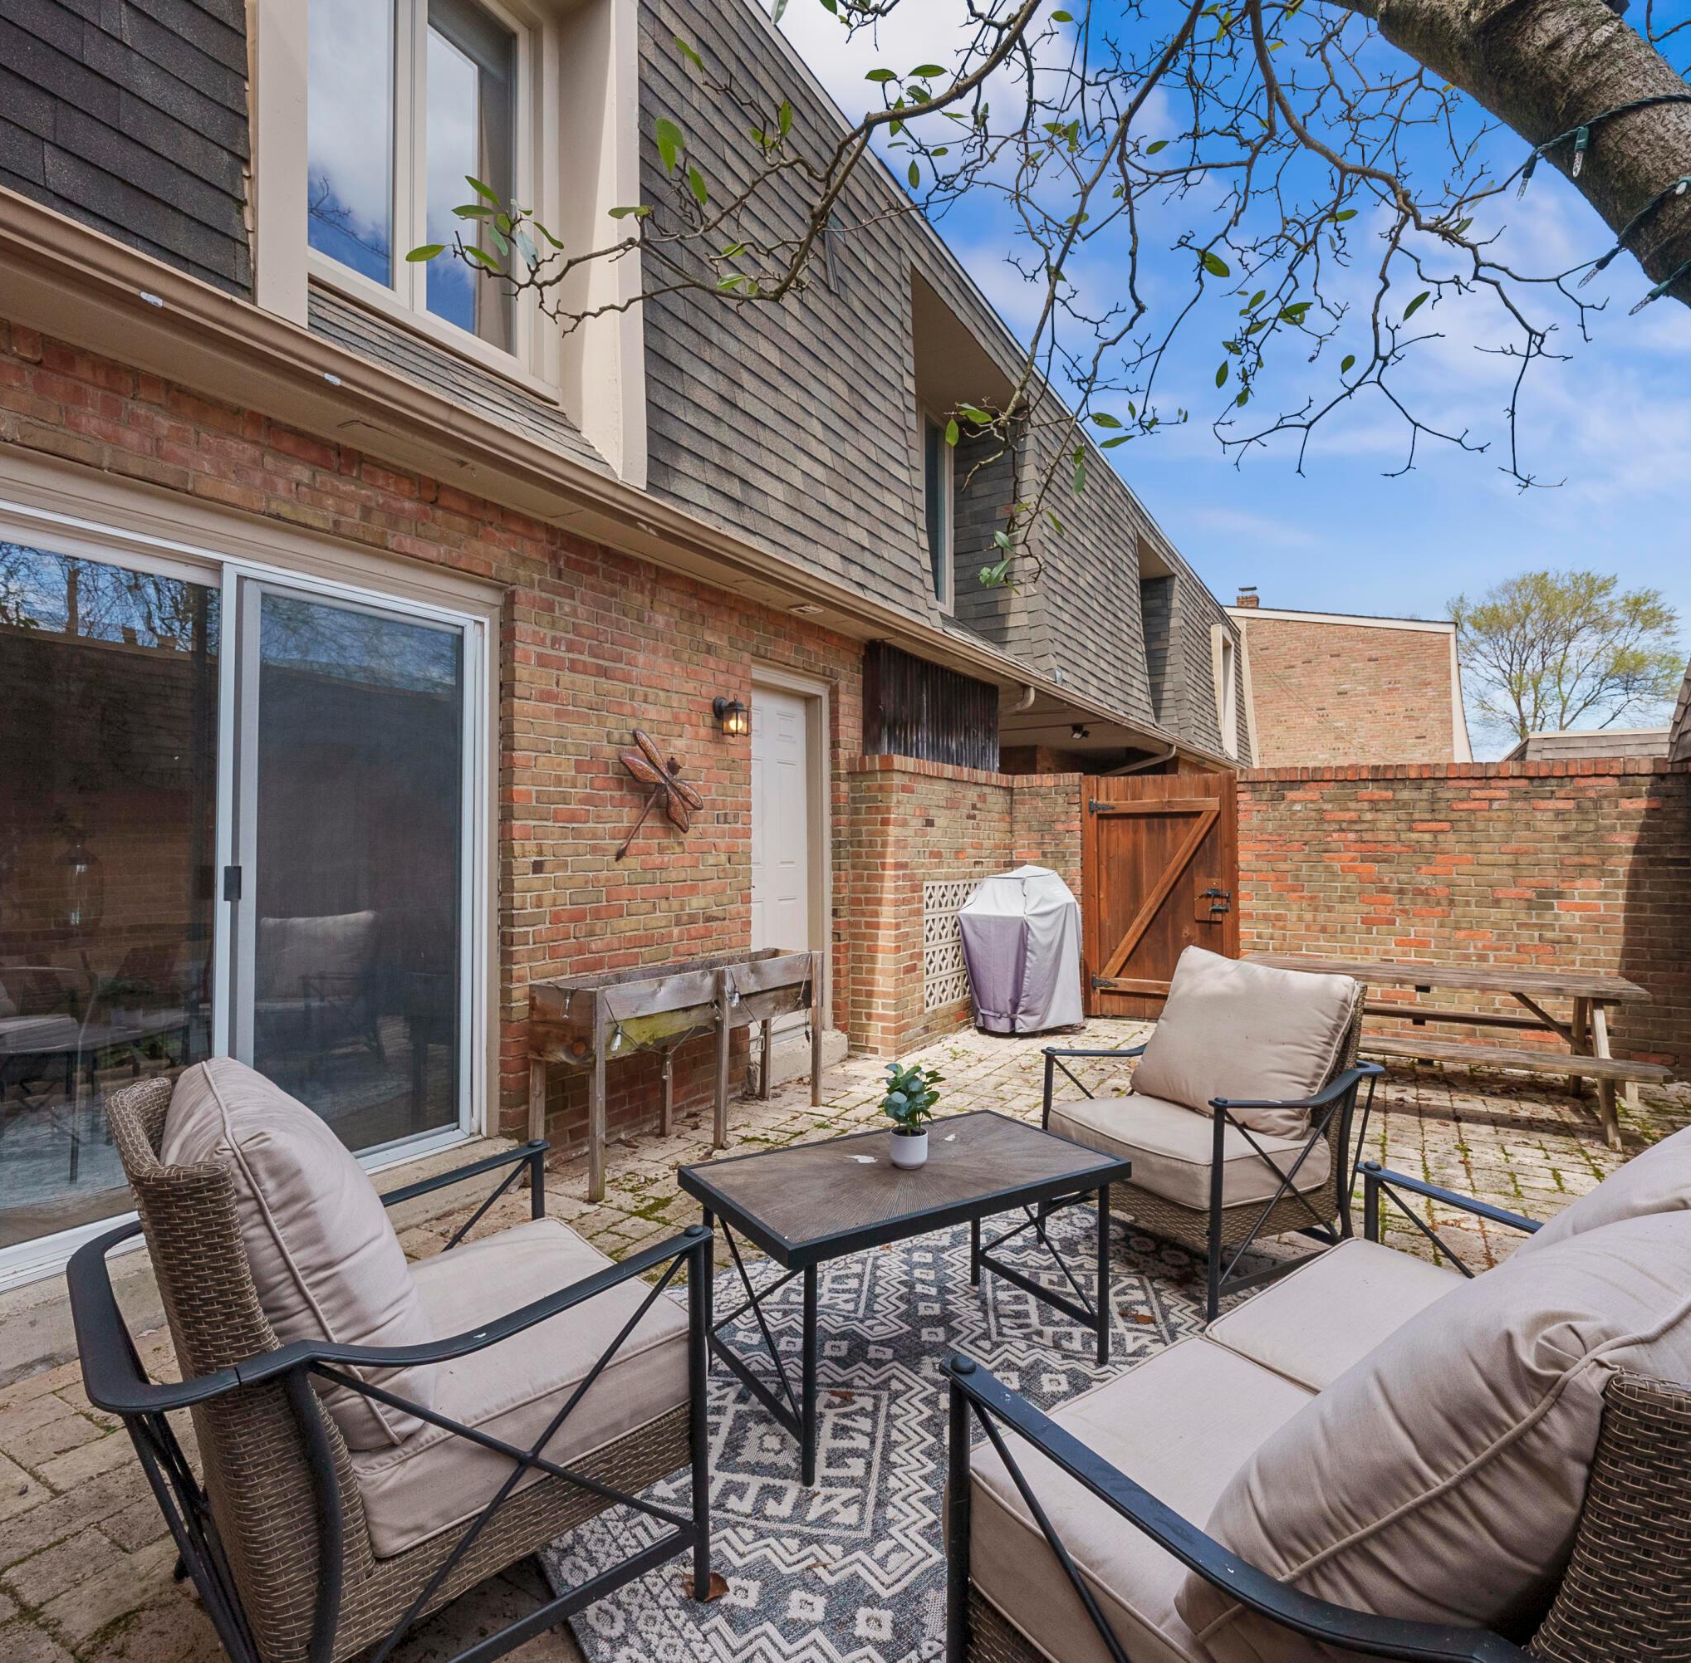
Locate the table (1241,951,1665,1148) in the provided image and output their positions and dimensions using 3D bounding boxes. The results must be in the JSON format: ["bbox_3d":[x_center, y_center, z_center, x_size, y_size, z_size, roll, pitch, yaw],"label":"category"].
[{"bbox_3d":[3.027,1.089,5.128,1.820,0.740,1.350,-1,-1,31],"label":"table"}]

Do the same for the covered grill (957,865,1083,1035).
[{"bbox_3d":[1.300,0.857,7.093,0.740,1.140,0.500,1,-1,-41],"label":"covered grill"}]

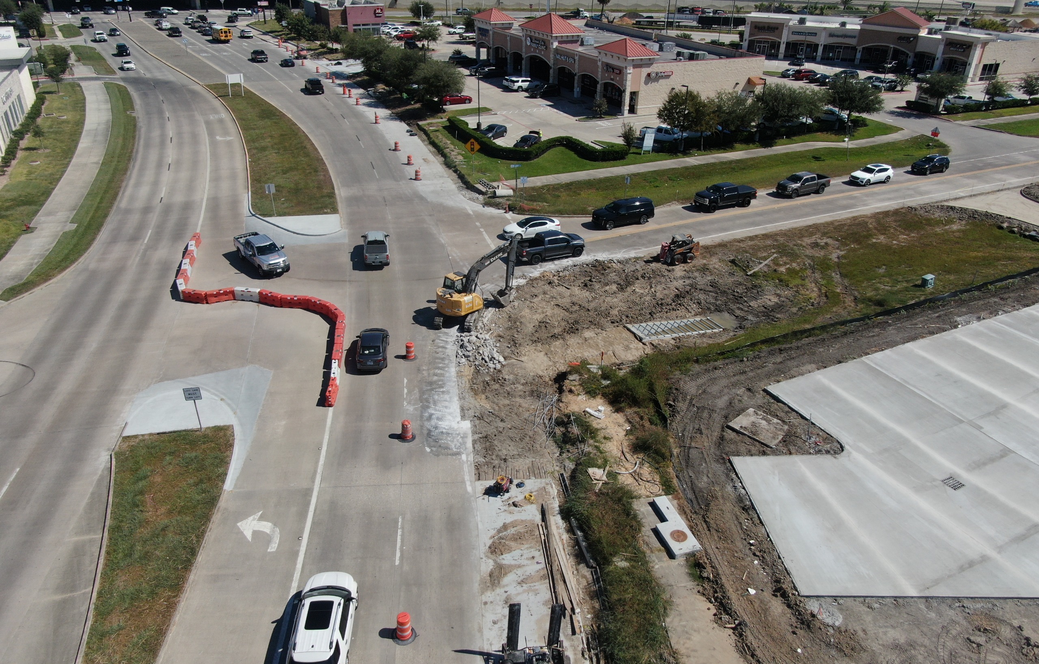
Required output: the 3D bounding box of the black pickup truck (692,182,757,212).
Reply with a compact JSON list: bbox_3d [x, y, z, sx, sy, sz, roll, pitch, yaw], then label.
[{"bbox_3d":[20.196,-13.274,70.491,6.350,2.080,2.120,-13,33,-22],"label":"black pickup truck"}]

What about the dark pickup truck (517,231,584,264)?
[{"bbox_3d":[2.559,-7.134,59.492,5.820,1.950,2.070,-13,32,-22],"label":"dark pickup truck"}]

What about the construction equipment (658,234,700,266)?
[{"bbox_3d":[12.732,-6.674,58.021,3.200,2.000,1.800,-12,32,-22],"label":"construction equipment"}]

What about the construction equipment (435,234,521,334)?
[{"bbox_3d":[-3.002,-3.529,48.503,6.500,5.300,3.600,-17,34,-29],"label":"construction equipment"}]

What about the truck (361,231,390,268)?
[{"bbox_3d":[-11.825,-7.080,59.522,2.050,1.920,5.950,-5,30,-9],"label":"truck"}]

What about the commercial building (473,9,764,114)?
[{"bbox_3d":[14.346,-50.061,126.039,25.600,11.000,53.200,-13,32,-23],"label":"commercial building"}]

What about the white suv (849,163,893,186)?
[{"bbox_3d":[37.833,-16.922,77.377,4.800,1.680,1.950,-13,32,-22],"label":"white suv"}]

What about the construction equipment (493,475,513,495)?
[{"bbox_3d":[-0.754,7.501,35.511,0.740,0.660,0.780,8,31,14],"label":"construction equipment"}]

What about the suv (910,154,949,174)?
[{"bbox_3d":[46.350,-18.841,81.159,4.630,1.700,1.860,-13,32,-24],"label":"suv"}]

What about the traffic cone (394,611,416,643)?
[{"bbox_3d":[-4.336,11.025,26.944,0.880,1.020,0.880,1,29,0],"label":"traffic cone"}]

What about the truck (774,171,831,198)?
[{"bbox_3d":[29.216,-15.233,74.121,5.880,1.970,2.070,-13,33,-22],"label":"truck"}]

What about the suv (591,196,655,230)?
[{"bbox_3d":[9.365,-10.696,64.666,5.750,1.930,2.060,-13,32,-24],"label":"suv"}]

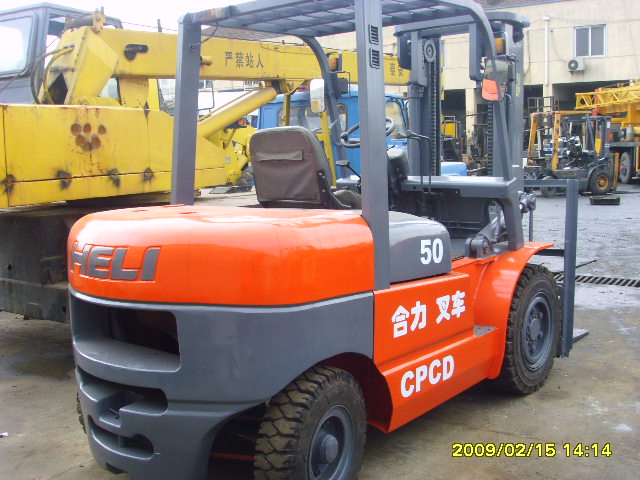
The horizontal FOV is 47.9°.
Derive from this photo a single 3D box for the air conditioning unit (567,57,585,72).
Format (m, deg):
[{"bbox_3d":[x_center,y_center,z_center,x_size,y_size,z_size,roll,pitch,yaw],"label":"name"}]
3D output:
[{"bbox_3d":[11.437,-7.799,32.102,0.760,0.560,0.280,8,12,42],"label":"air conditioning unit"}]

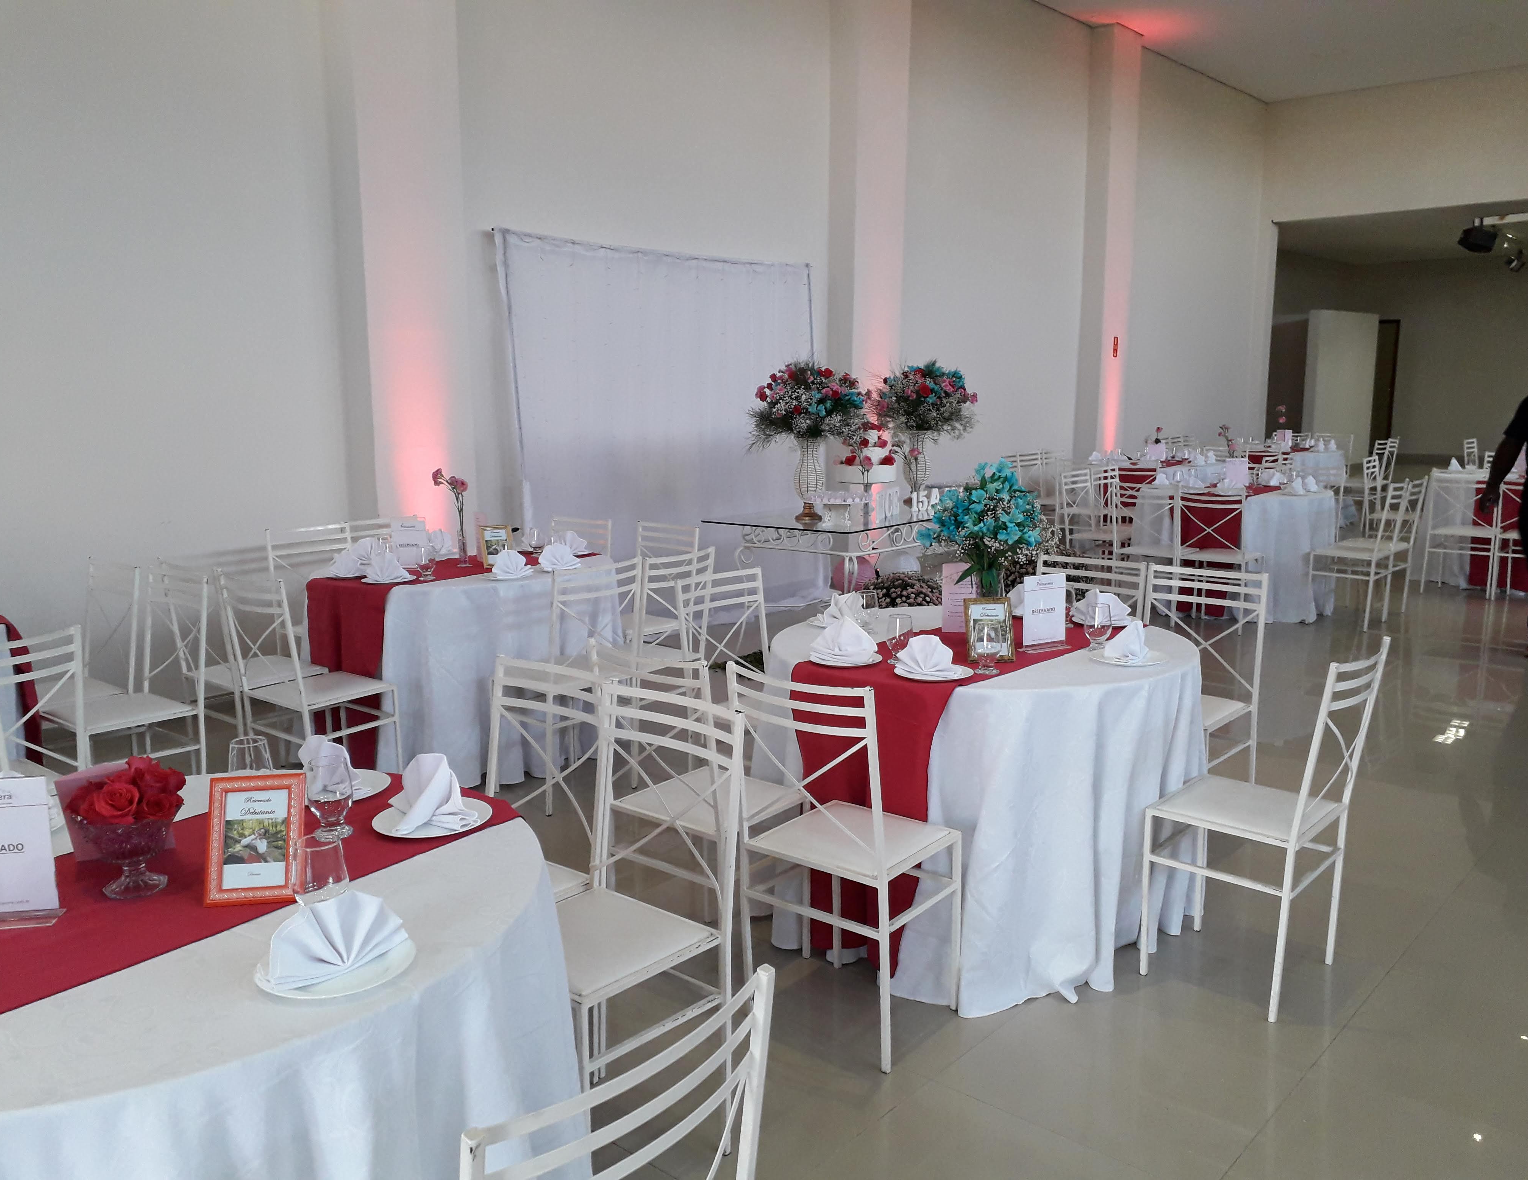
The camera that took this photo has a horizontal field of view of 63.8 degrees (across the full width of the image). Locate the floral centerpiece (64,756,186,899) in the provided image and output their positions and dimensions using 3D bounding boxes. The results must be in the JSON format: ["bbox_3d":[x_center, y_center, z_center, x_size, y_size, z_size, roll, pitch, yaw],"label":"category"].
[{"bbox_3d":[-0.932,0.341,1.802,0.172,0.198,0.165,-4,10,-20],"label":"floral centerpiece"}]

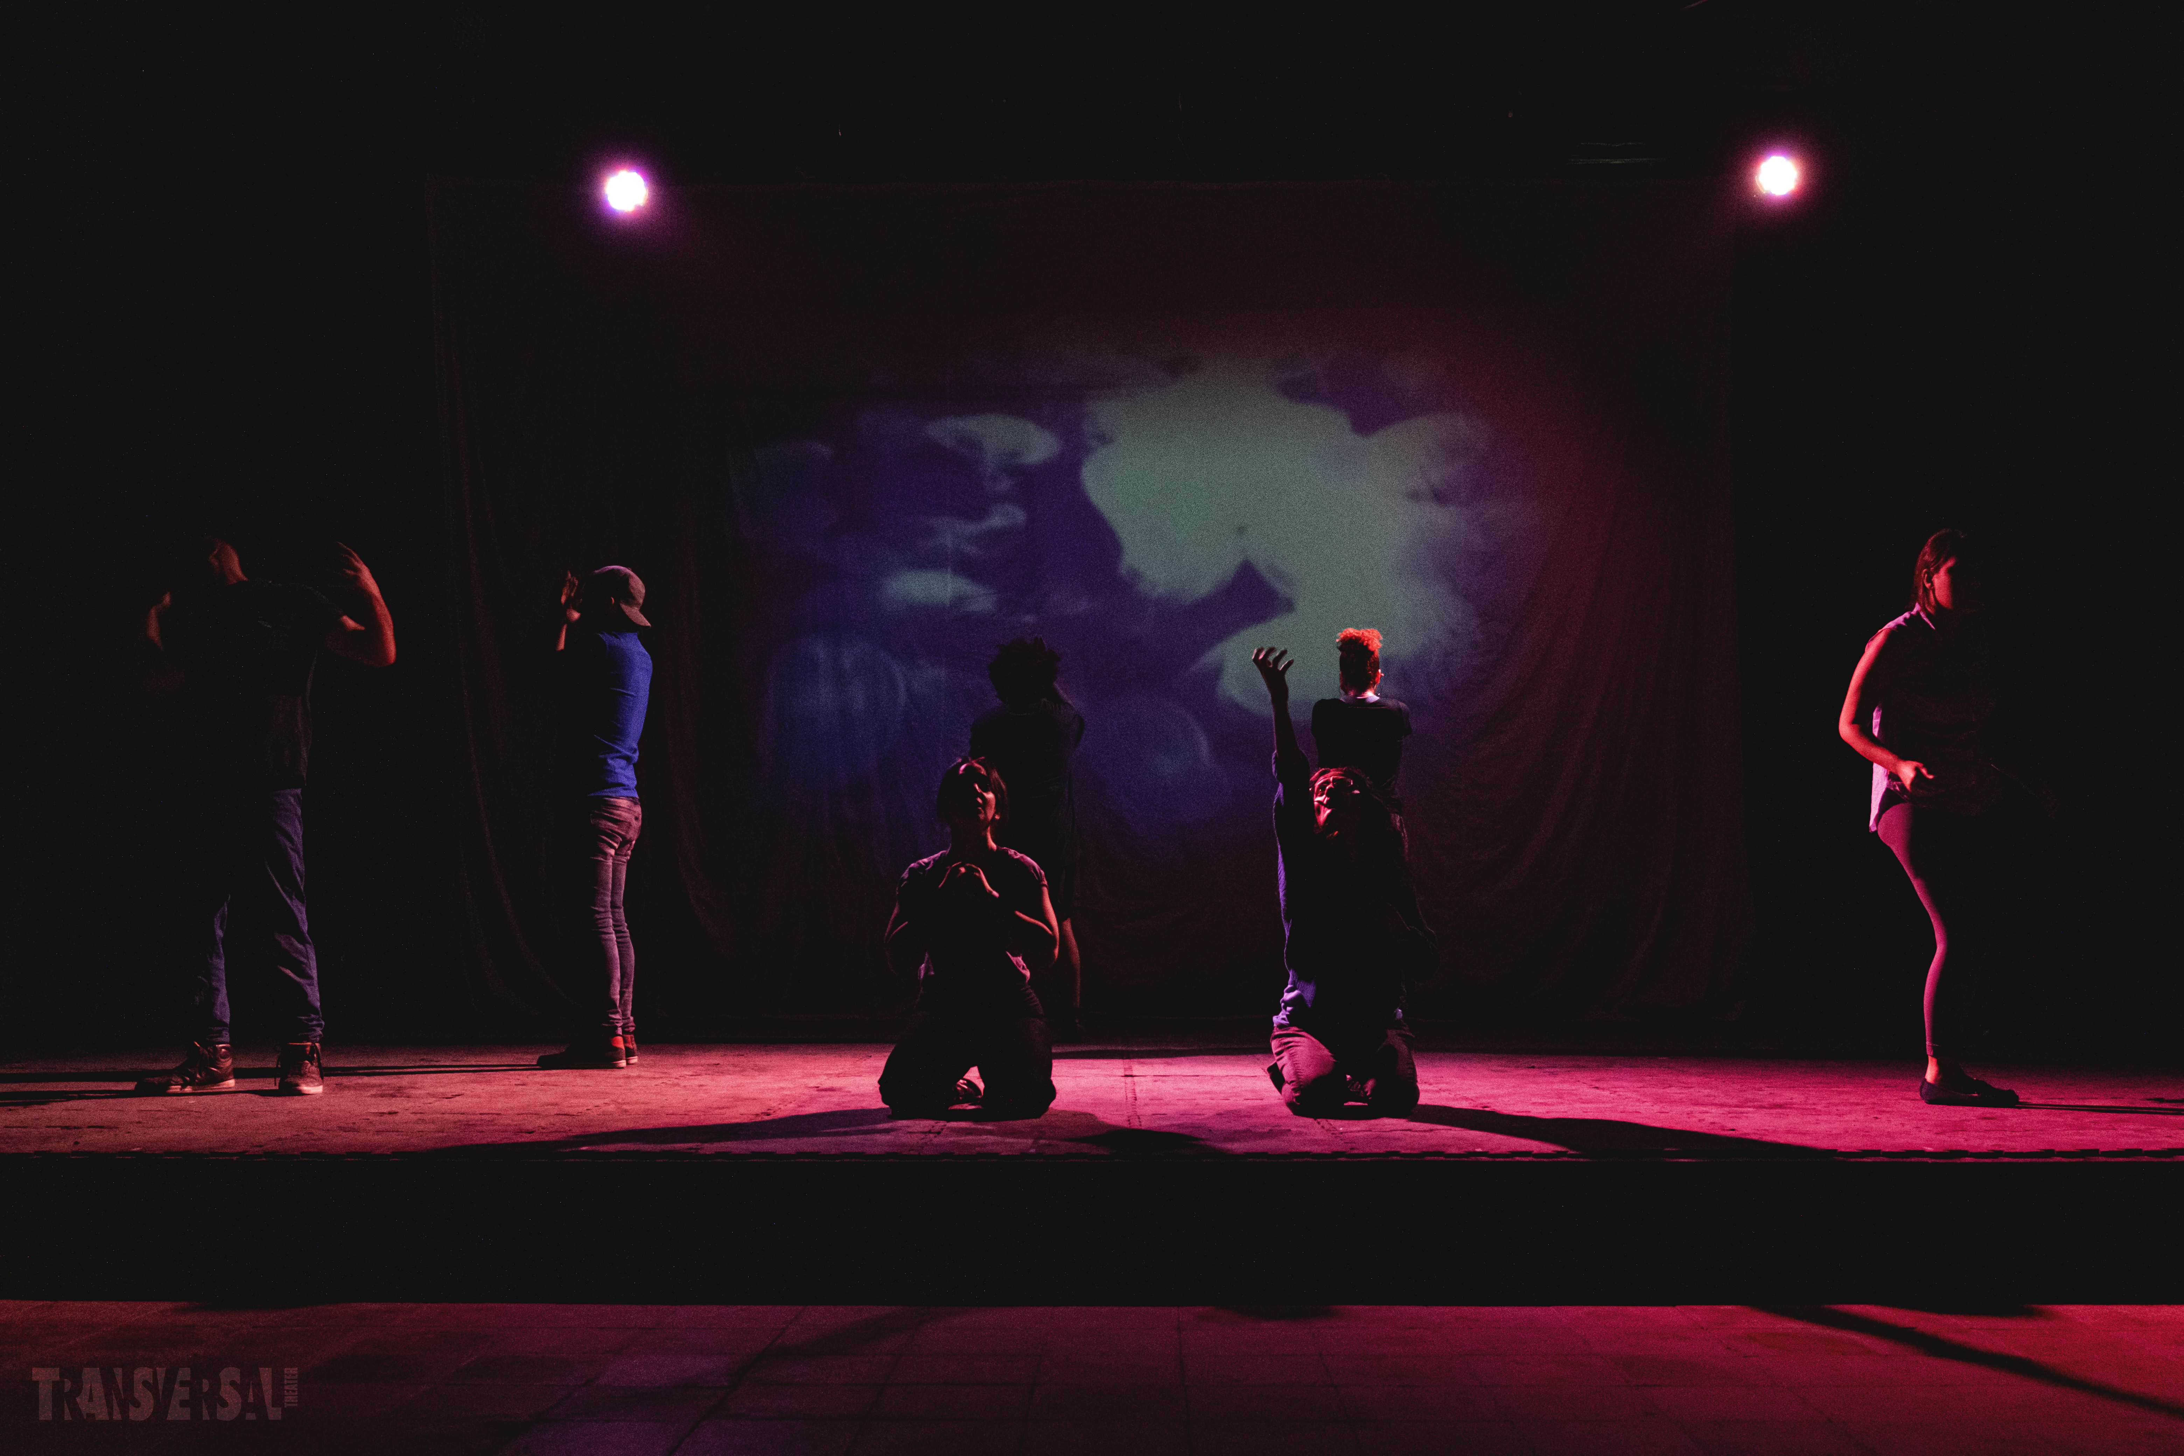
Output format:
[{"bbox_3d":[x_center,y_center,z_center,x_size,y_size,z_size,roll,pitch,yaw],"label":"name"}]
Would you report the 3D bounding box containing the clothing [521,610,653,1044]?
[{"bbox_3d":[-1.796,0.348,6.697,0.400,1.476,0.450,-2,-6,21],"label":"clothing"}]

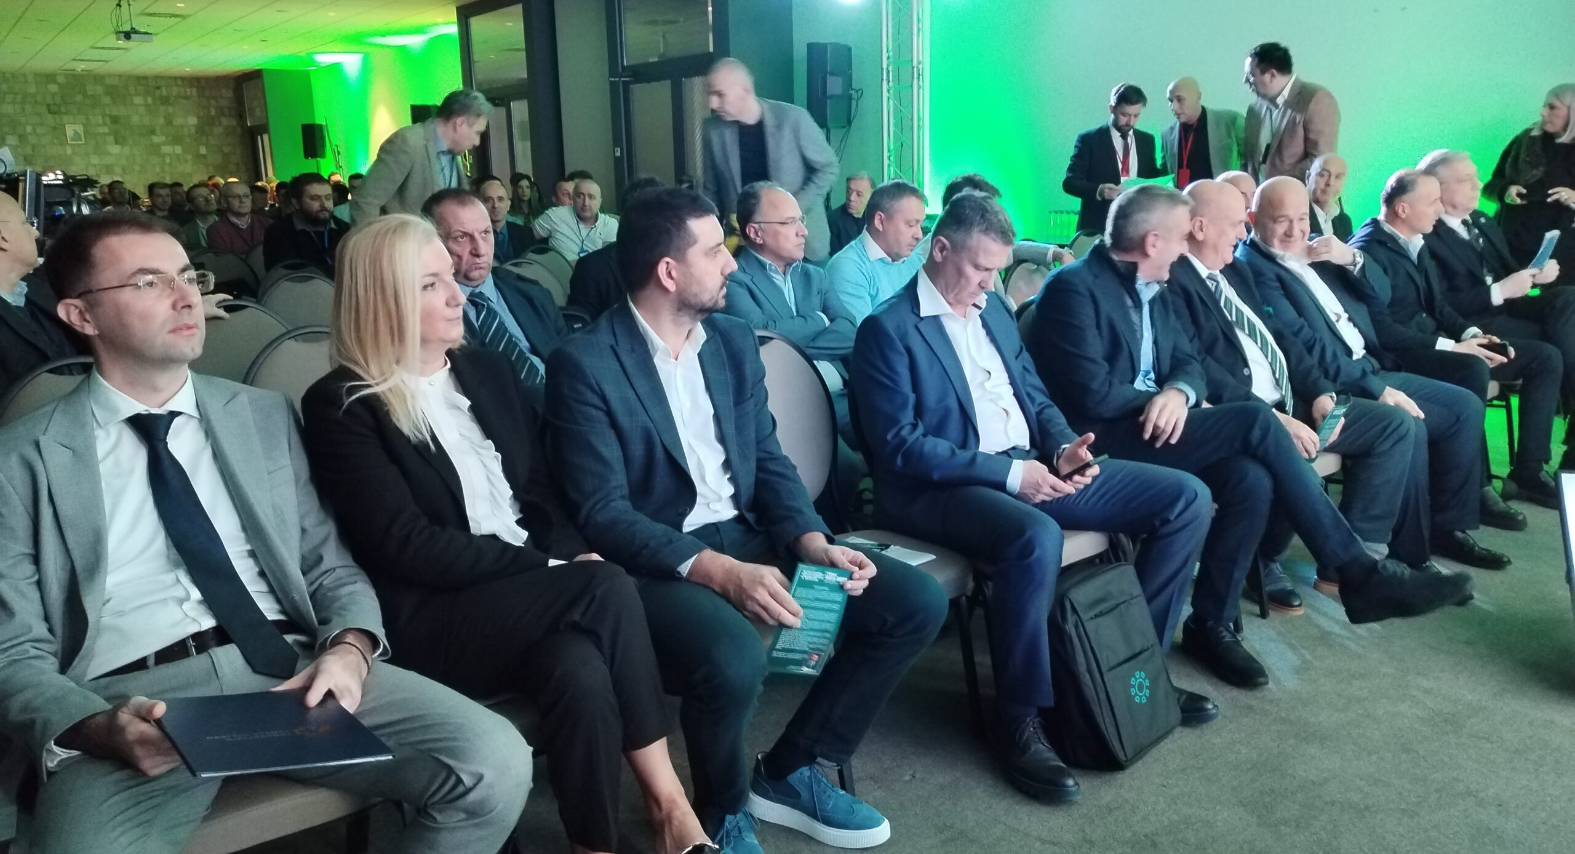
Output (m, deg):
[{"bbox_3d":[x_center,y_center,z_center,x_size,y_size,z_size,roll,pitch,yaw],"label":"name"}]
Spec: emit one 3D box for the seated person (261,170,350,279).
[{"bbox_3d":[-2.360,-0.582,5.977,0.580,1.350,0.820,-10,15,-36],"label":"seated person"}]

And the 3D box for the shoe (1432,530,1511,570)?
[{"bbox_3d":[2.271,0.389,4.007,0.300,0.110,0.110,11,17,44],"label":"shoe"}]

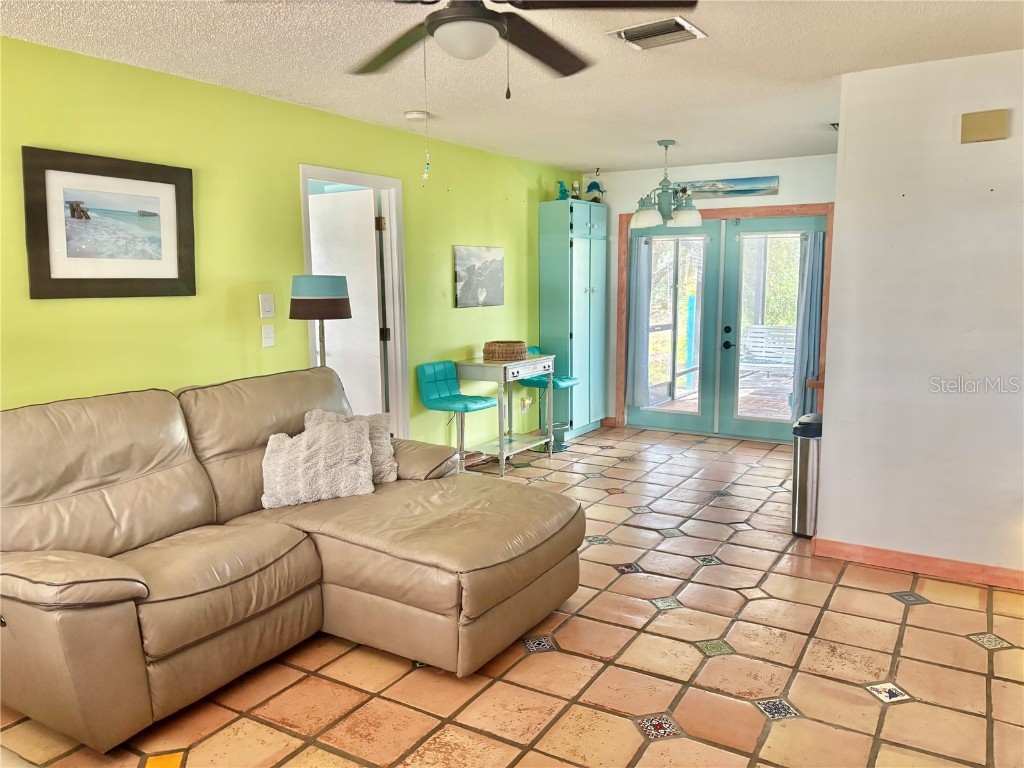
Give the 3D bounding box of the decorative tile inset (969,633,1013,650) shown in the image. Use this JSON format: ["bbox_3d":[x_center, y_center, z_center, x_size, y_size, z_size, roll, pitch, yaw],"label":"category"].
[{"bbox_3d":[1.949,1.053,3.136,0.102,0.010,0.102,-2,8,-13],"label":"decorative tile inset"}]

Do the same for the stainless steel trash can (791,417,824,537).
[{"bbox_3d":[1.782,0.512,4.423,0.300,0.700,0.340,4,9,31],"label":"stainless steel trash can"}]

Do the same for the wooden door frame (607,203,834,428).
[{"bbox_3d":[1.863,-0.537,7.002,1.910,2.065,0.100,4,9,31],"label":"wooden door frame"}]

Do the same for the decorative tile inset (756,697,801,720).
[{"bbox_3d":[0.915,1.125,2.652,0.104,0.010,0.104,-2,8,-13],"label":"decorative tile inset"}]

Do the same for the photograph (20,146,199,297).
[{"bbox_3d":[-1.814,-0.719,3.559,0.030,0.632,0.797,5,10,32],"label":"photograph"}]

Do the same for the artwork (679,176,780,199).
[{"bbox_3d":[1.875,-1.720,6.780,0.930,0.155,0.030,4,9,31],"label":"artwork"}]

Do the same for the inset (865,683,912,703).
[{"bbox_3d":[1.347,1.108,2.751,0.104,0.010,0.104,-2,8,-13],"label":"inset"}]

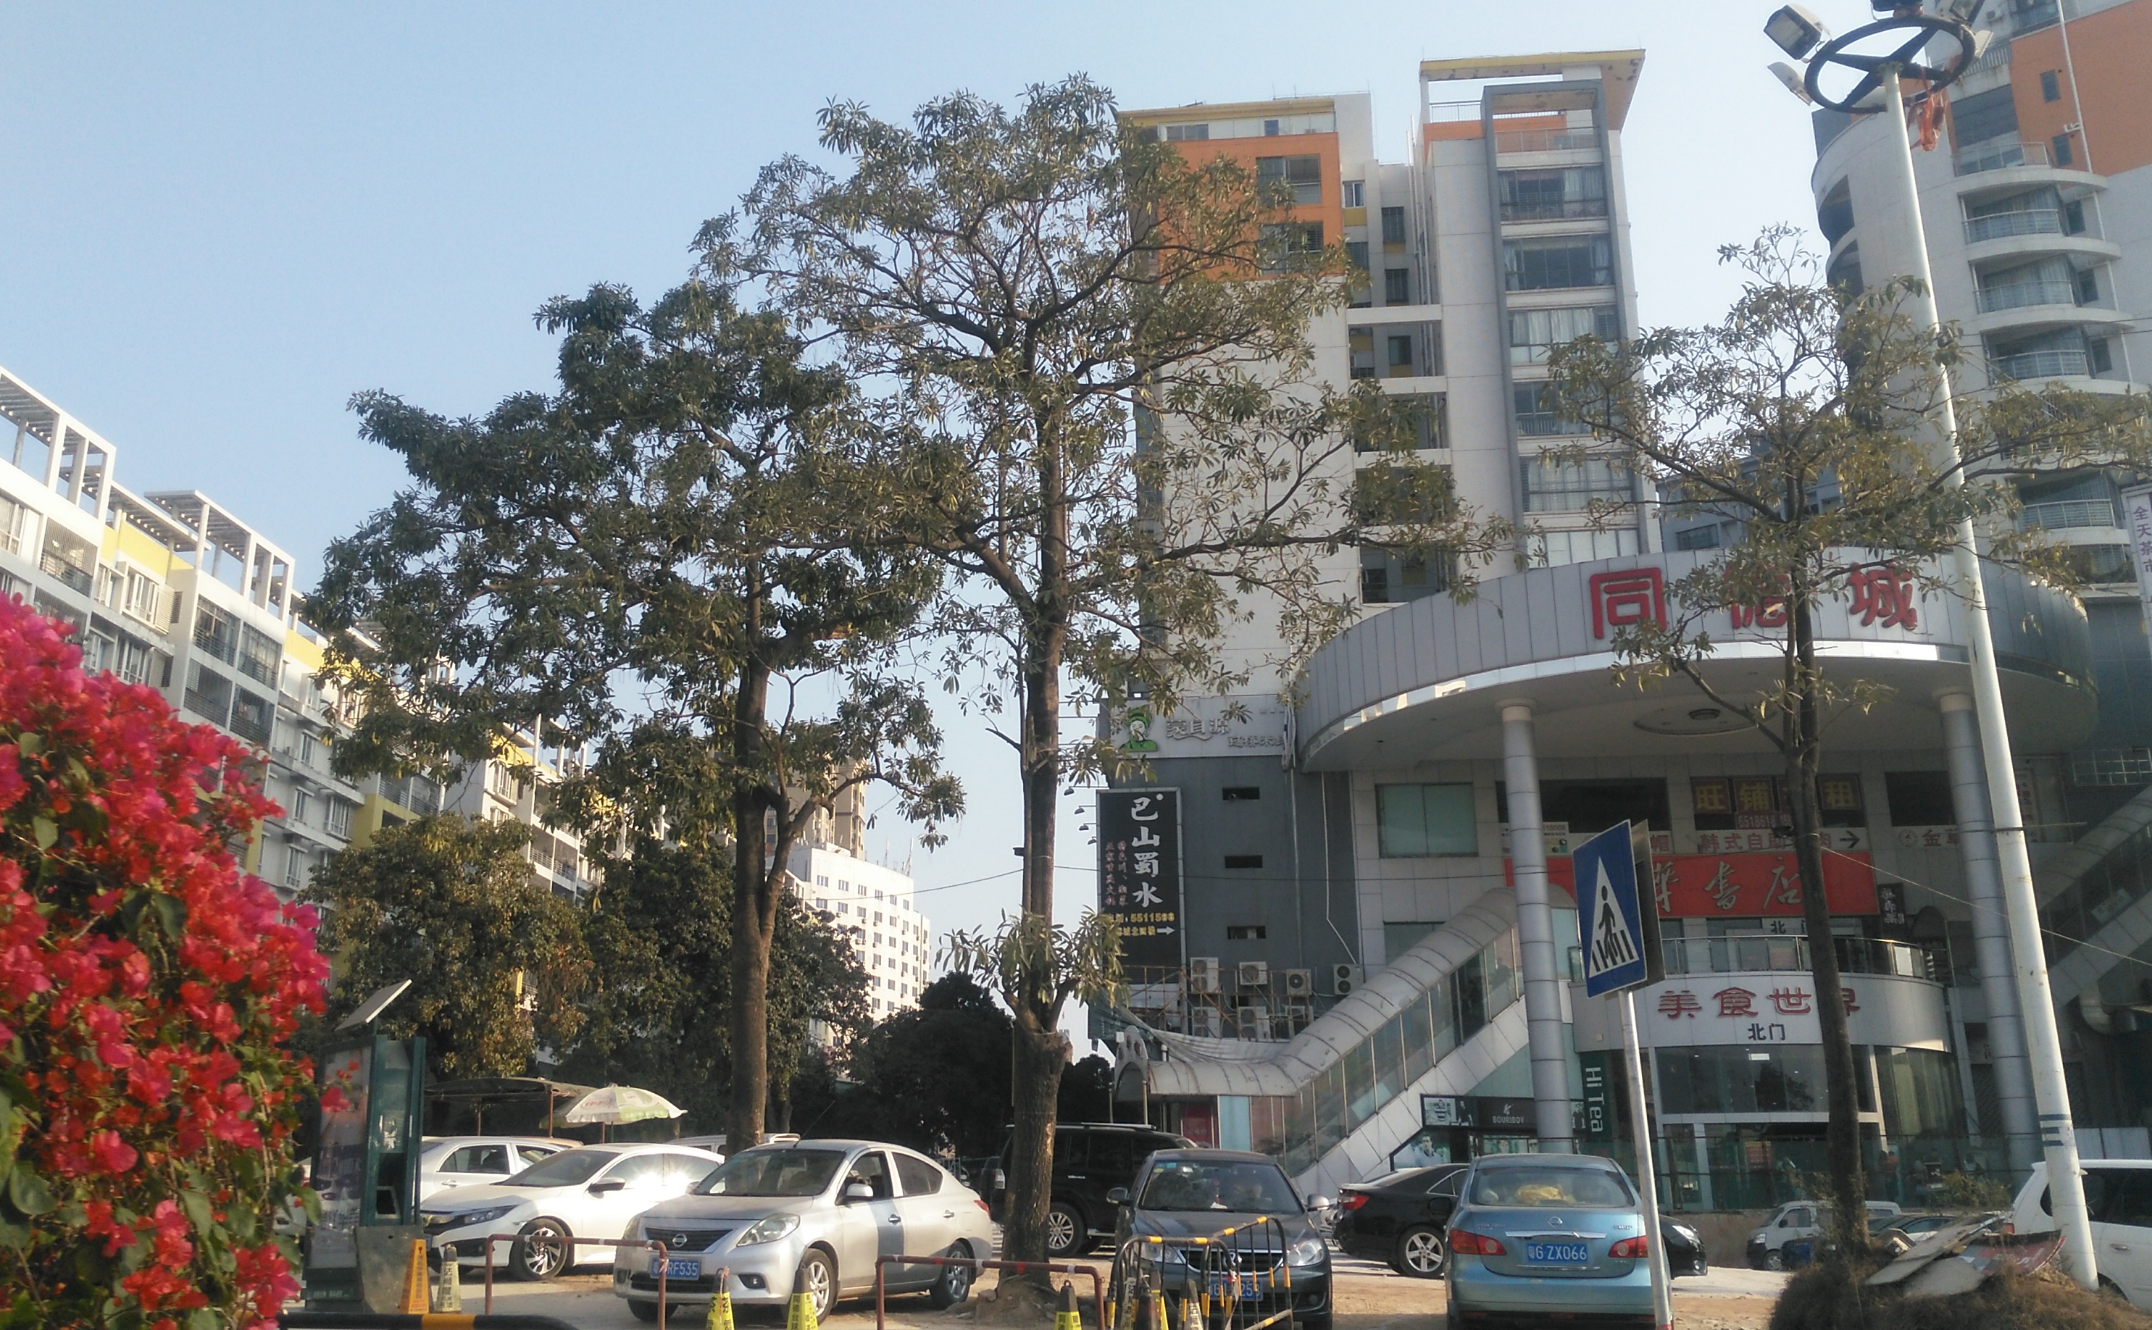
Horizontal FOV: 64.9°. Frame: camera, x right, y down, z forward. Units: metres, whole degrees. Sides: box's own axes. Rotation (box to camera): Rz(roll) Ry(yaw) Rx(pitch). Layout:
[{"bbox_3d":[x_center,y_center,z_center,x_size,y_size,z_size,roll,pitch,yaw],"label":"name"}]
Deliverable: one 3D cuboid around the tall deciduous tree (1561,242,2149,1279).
[{"bbox_3d":[7.466,0.354,15.445,5.835,9.641,5.200,-1,-16,0],"label":"tall deciduous tree"}]

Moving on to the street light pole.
[{"bbox_3d":[7.348,-0.291,13.778,0.240,10.500,0.240,0,-16,0],"label":"street light pole"}]

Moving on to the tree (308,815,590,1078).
[{"bbox_3d":[-12.190,6.753,32.419,5.701,7.846,5.600,-1,-16,0],"label":"tree"}]

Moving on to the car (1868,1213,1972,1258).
[{"bbox_3d":[21.500,15.050,44.100,4.500,1.470,1.760,1,-17,-5],"label":"car"}]

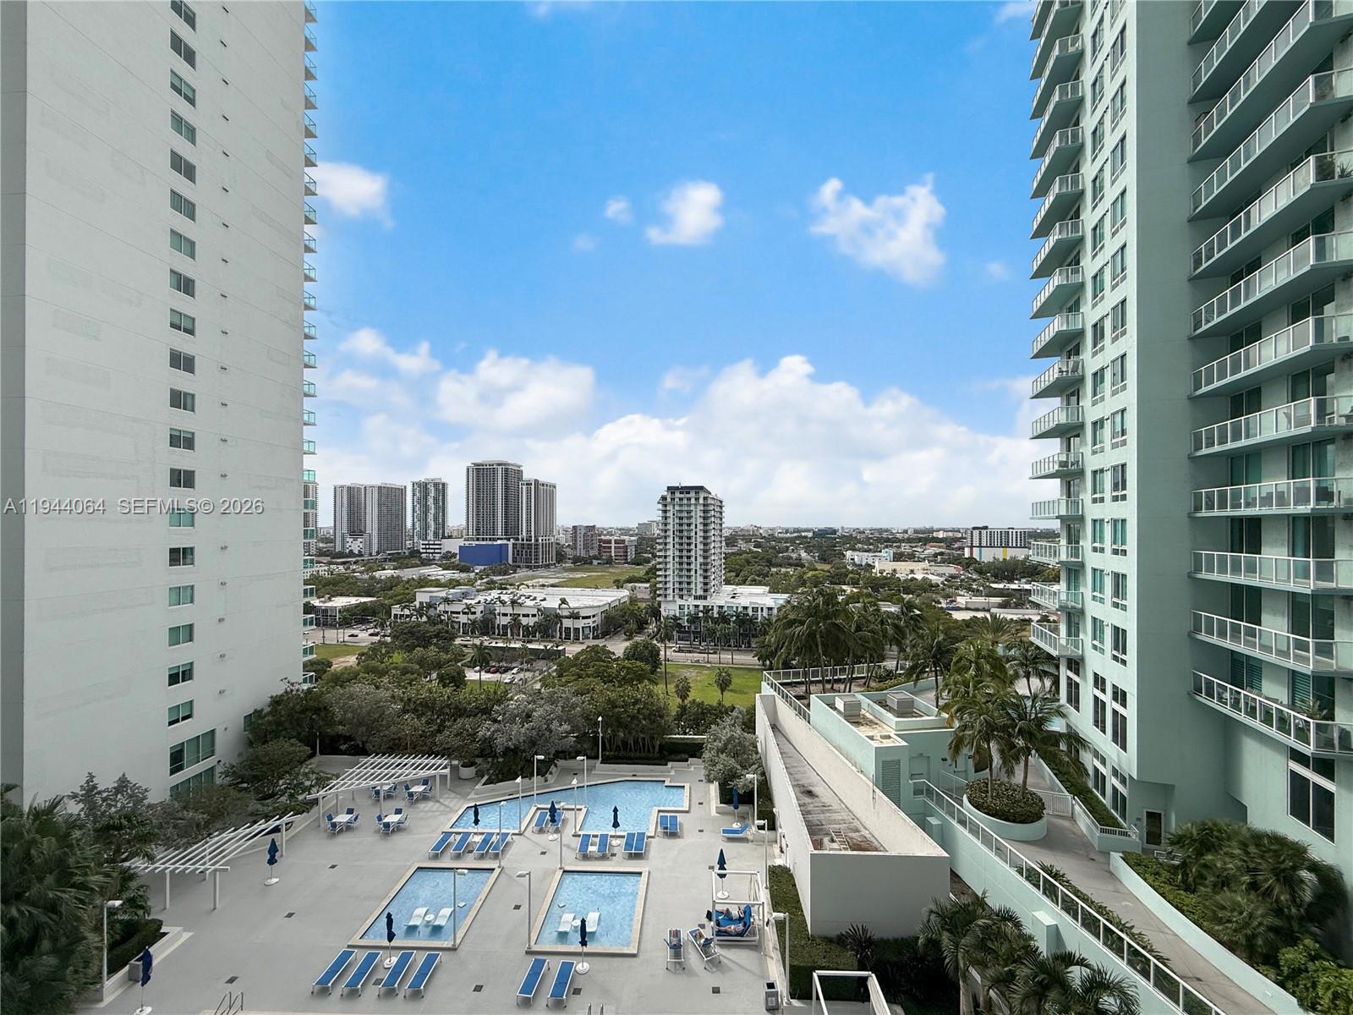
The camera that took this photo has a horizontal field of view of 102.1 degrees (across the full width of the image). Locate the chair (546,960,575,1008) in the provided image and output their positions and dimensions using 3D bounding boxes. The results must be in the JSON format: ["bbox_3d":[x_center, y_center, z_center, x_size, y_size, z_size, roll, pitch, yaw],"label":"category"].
[{"bbox_3d":[-5.073,21.302,24.538,0.750,0.380,1.970,0,-2,4],"label":"chair"}]

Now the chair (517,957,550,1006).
[{"bbox_3d":[-6.439,21.306,24.645,0.750,0.380,1.970,0,-2,7],"label":"chair"}]

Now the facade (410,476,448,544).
[{"bbox_3d":[-349.052,10.751,776.820,40.000,104.000,27.000,0,-2,10],"label":"facade"}]

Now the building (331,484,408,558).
[{"bbox_3d":[-449.783,19.612,803.696,73.000,104.000,56.000,0,-2,10],"label":"building"}]

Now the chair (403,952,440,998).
[{"bbox_3d":[-11.508,21.318,25.021,0.750,0.380,1.970,0,-2,0],"label":"chair"}]

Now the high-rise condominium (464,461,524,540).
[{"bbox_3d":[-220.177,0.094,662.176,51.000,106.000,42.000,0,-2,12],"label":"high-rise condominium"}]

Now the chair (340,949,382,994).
[{"bbox_3d":[-14.325,21.320,25.089,0.750,0.380,1.970,0,-2,-1],"label":"chair"}]

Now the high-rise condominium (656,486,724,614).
[{"bbox_3d":[7.532,21.420,263.966,26.000,62.000,32.000,0,-2,13],"label":"high-rise condominium"}]

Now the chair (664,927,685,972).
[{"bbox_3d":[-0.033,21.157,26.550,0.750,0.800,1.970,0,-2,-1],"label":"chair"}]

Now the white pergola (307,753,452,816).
[{"bbox_3d":[-21.050,20.776,40.359,7.900,2.450,6.500,0,-2,2],"label":"white pergola"}]

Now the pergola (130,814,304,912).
[{"bbox_3d":[-26.750,20.505,31.863,6.100,2.450,5.900,0,-2,2],"label":"pergola"}]

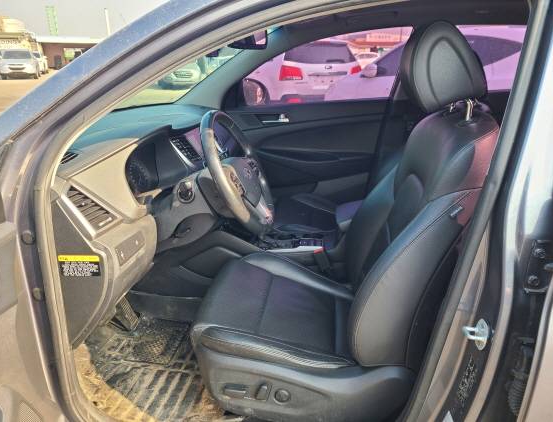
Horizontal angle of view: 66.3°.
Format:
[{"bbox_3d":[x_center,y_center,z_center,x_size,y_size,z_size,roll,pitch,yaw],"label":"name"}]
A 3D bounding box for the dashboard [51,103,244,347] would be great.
[{"bbox_3d":[-0.493,-0.134,1.627,0.550,0.530,1.420,2,20,7],"label":"dashboard"}]

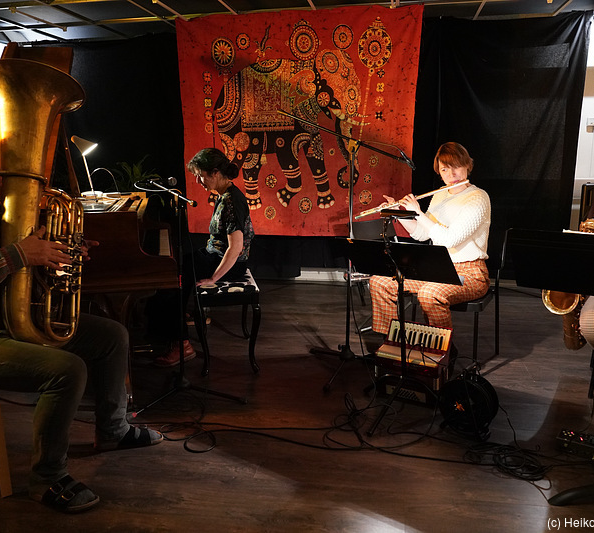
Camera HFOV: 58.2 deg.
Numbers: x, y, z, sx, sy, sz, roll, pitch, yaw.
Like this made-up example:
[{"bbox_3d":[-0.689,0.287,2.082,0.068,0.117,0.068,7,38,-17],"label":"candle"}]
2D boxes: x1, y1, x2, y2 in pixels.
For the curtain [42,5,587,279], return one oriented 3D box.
[{"bbox_3d":[-0.100,-1.087,5.293,5.300,2.420,0.150,2,10,11],"label":"curtain"}]

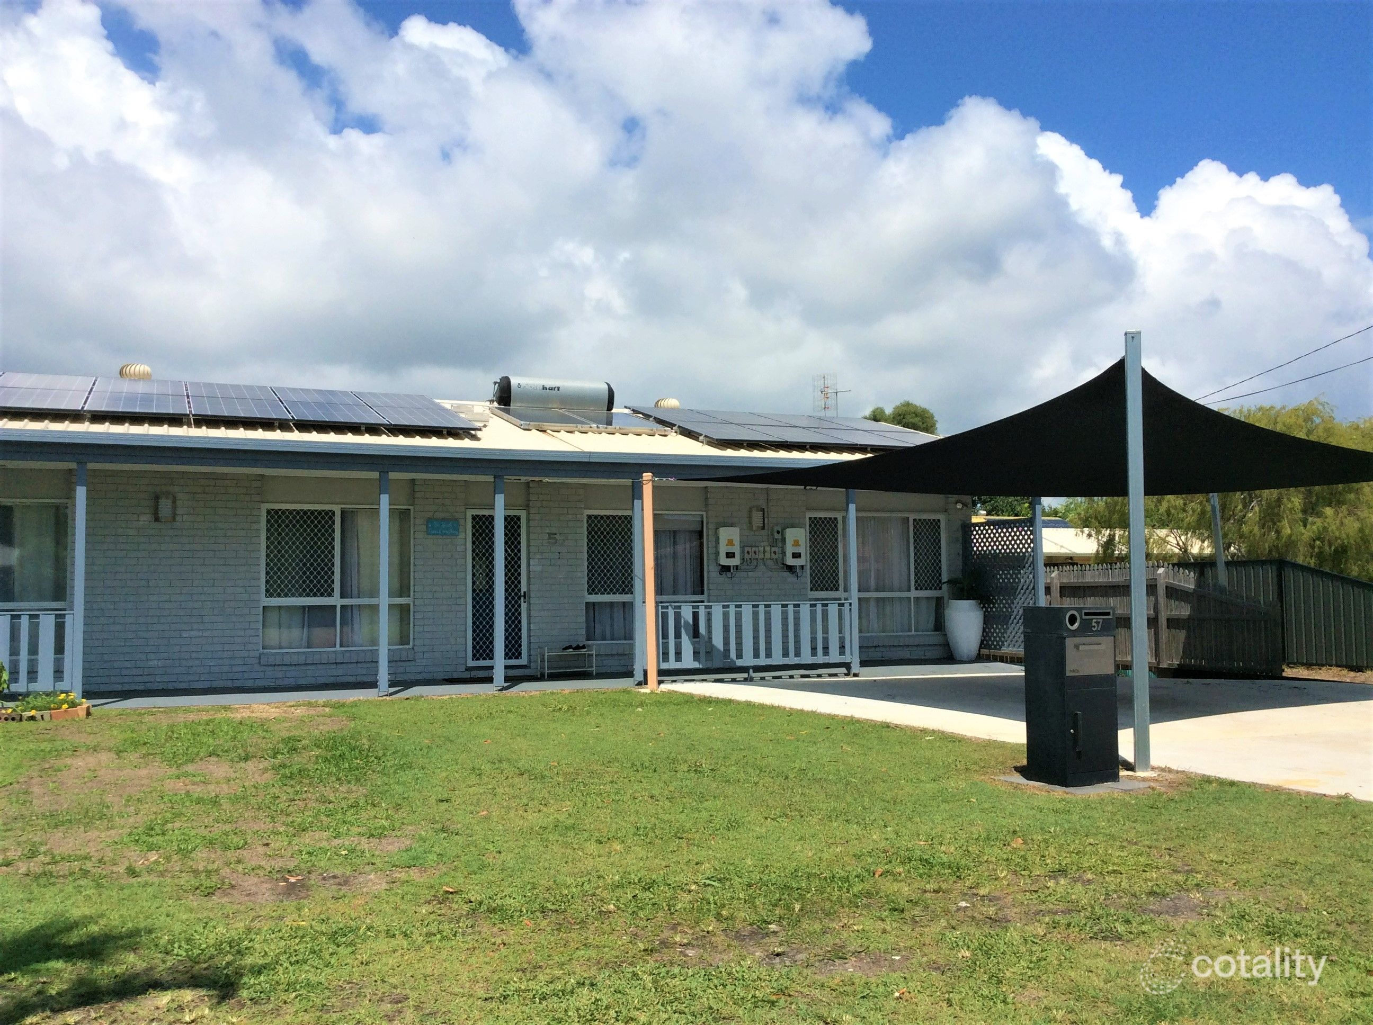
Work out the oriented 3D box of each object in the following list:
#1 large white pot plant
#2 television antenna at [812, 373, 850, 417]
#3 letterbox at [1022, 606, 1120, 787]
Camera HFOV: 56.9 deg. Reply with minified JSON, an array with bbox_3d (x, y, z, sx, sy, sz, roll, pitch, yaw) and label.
[{"bbox_3d":[4.187,1.540,19.039,0.640,1.351,0.620,0,-3,0],"label":"large white pot plant"},{"bbox_3d":[2.724,-2.175,23.800,0.680,0.920,0.250,-2,-4,30],"label":"television antenna"},{"bbox_3d":[2.504,1.179,8.244,0.457,1.127,0.350,1,-4,-28],"label":"letterbox"}]

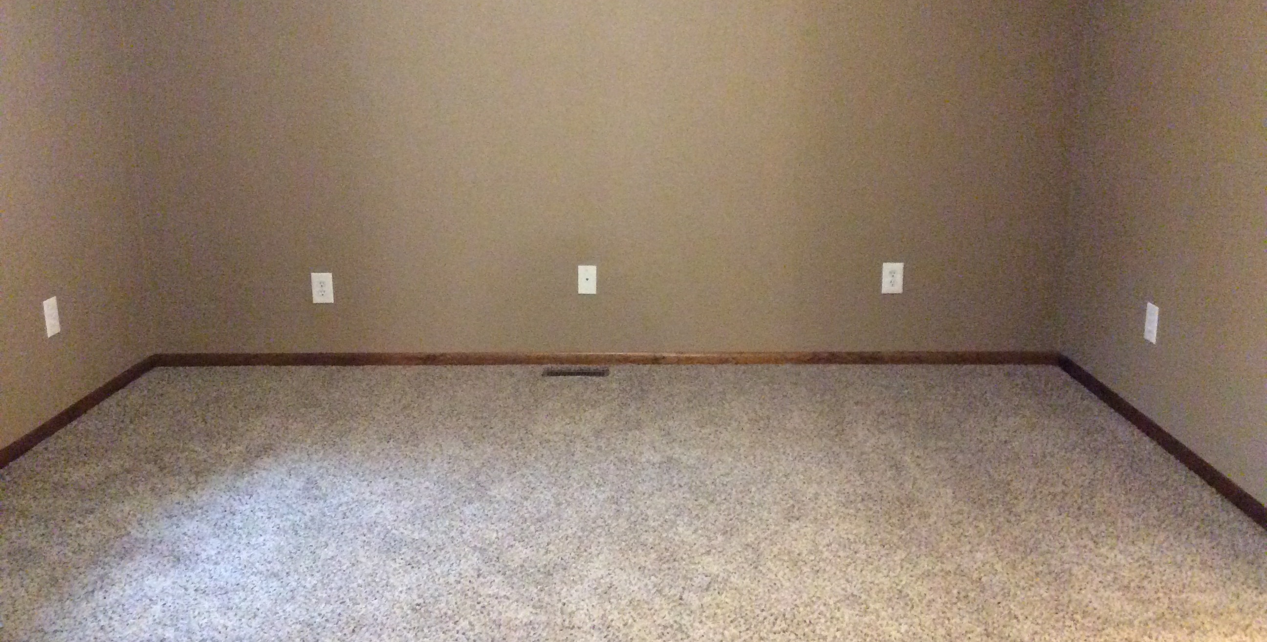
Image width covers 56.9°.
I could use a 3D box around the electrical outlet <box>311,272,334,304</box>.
[{"bbox_3d":[-1.321,-0.141,4.969,0.086,0.131,0.009,0,14,1],"label":"electrical outlet"}]

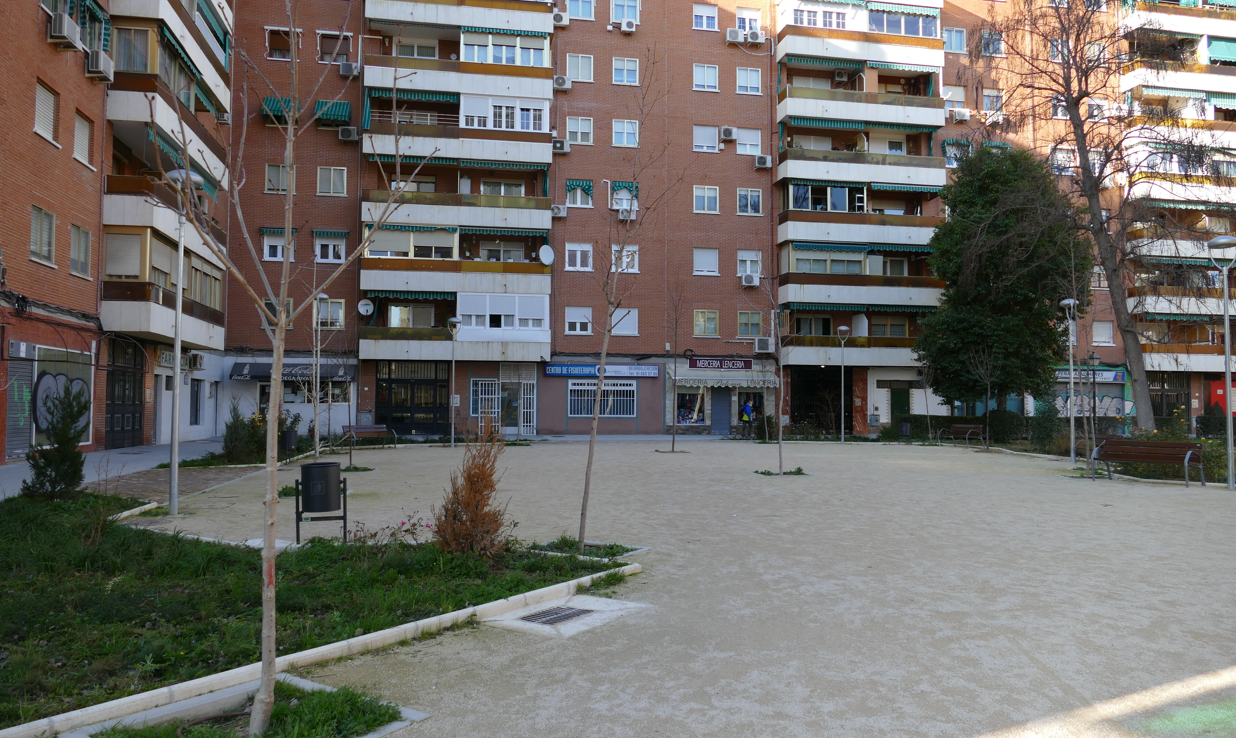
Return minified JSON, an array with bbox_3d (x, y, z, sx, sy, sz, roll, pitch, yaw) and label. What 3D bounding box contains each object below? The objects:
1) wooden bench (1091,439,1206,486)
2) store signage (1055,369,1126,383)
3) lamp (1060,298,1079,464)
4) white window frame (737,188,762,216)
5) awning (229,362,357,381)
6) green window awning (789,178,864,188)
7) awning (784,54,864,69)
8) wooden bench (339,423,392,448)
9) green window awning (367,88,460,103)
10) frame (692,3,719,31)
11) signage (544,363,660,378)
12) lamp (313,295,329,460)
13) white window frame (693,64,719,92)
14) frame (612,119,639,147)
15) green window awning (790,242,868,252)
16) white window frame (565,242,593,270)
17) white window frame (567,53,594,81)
[{"bbox_3d":[9.885,1.746,16.035,0.630,0.780,1.770,2,-3,-34],"label":"wooden bench"},{"bbox_3d":[23.673,0.398,43.111,4.150,0.640,0.150,1,-3,-11],"label":"store signage"},{"bbox_3d":[11.722,0.291,22.203,0.480,4.250,0.480,-1,-3,28],"label":"lamp"},{"bbox_3d":[6.107,-7.707,39.723,1.217,1.254,0.130,1,-3,-11],"label":"white window frame"},{"bbox_3d":[-13.257,0.129,35.326,4.844,0.720,0.800,1,-3,-11],"label":"awning"},{"bbox_3d":[9.688,-8.524,39.554,3.703,0.272,0.350,1,-3,-11],"label":"green window awning"},{"bbox_3d":[9.329,-13.829,38.867,3.629,0.349,0.300,1,-3,-11],"label":"awning"},{"bbox_3d":[-8.152,2.234,28.159,0.680,0.800,1.750,-2,-4,38],"label":"wooden bench"},{"bbox_3d":[-8.526,-11.471,36.138,3.572,0.391,0.350,1,-3,-11],"label":"green window awning"},{"bbox_3d":[3.974,-15.875,38.888,1.199,1.195,0.160,1,-3,-11],"label":"frame"},{"bbox_3d":[-0.670,0.083,37.194,5.004,0.535,0.170,1,-3,-11],"label":"signage"},{"bbox_3d":[-7.790,0.143,22.451,0.430,4.298,0.430,1,-3,-11],"label":"lamp"},{"bbox_3d":[4.141,-13.591,40.154,1.260,1.260,0.140,1,-3,-11],"label":"white window frame"},{"bbox_3d":[0.348,-10.690,38.914,1.205,1.210,0.140,1,-3,-11],"label":"frame"},{"bbox_3d":[9.516,-5.429,38.542,3.586,0.305,0.300,1,-3,-11],"label":"green window awning"},{"bbox_3d":[-1.701,-4.955,38.124,1.225,1.256,0.130,1,-3,-11],"label":"white window frame"},{"bbox_3d":[-1.648,-13.169,37.717,1.179,1.221,0.160,1,-3,-11],"label":"white window frame"}]

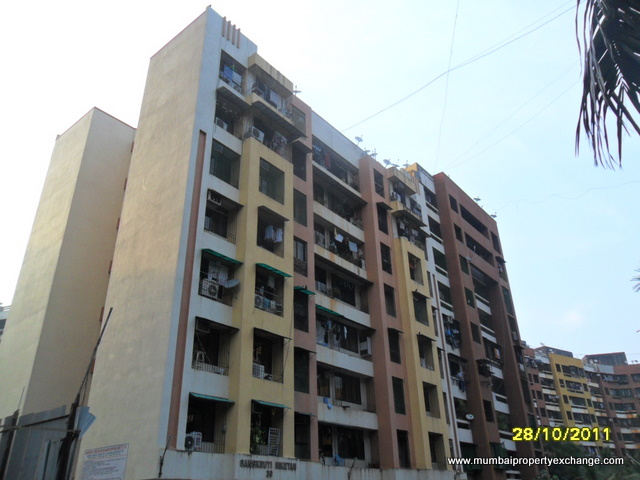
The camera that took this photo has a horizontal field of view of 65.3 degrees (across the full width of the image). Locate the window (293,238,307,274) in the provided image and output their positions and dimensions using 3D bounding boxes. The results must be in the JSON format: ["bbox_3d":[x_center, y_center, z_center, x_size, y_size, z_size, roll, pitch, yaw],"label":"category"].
[{"bbox_3d":[-1.029,0.864,25.332,0.201,1.972,1.076,-22,-33,33],"label":"window"}]

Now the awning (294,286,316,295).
[{"bbox_3d":[-0.747,2.447,24.323,0.433,0.191,1.147,-22,-33,33],"label":"awning"}]

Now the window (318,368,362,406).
[{"bbox_3d":[1.062,8.075,27.314,0.200,1.420,4.120,-22,-34,34],"label":"window"}]

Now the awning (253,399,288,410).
[{"bbox_3d":[-1.925,6.578,19.958,0.460,0.210,1.810,-22,-34,34],"label":"awning"}]

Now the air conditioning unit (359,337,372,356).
[{"bbox_3d":[2.784,6.428,29.964,0.550,1.020,0.390,-22,-34,34],"label":"air conditioning unit"}]

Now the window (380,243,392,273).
[{"bbox_3d":[4.277,1.239,32.619,0.201,2.012,1.137,-22,-33,33],"label":"window"}]

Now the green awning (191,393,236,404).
[{"bbox_3d":[-3.948,5.862,18.506,0.470,0.220,1.820,-22,-34,34],"label":"green awning"}]

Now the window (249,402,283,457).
[{"bbox_3d":[-2.093,7.373,19.425,0.252,1.901,1.791,-22,-33,33],"label":"window"}]

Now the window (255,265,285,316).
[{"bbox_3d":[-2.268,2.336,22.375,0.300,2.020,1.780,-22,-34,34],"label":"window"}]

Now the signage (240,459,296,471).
[{"bbox_3d":[-1.896,8.483,18.789,0.070,0.282,2.998,-22,-33,33],"label":"signage"}]

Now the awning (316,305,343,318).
[{"bbox_3d":[0.299,3.716,26.353,0.453,0.211,2.465,-22,-33,33],"label":"awning"}]

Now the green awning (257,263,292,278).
[{"bbox_3d":[-1.973,1.366,22.253,0.604,0.211,1.831,-22,-33,33],"label":"green awning"}]

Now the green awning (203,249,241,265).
[{"bbox_3d":[-4.055,0.700,20.947,0.523,0.181,1.801,-22,-33,33],"label":"green awning"}]

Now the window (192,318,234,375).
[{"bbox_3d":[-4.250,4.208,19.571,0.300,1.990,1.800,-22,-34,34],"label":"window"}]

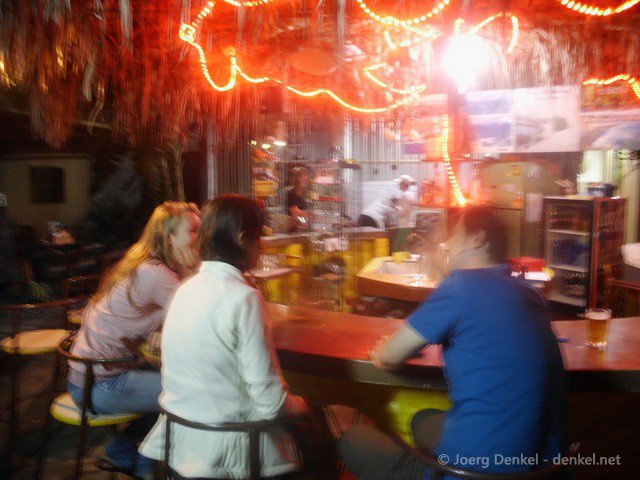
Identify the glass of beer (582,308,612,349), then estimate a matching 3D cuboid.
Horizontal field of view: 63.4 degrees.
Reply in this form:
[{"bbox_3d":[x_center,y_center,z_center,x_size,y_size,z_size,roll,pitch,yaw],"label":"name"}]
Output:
[{"bbox_3d":[1.065,0.339,1.975,0.092,0.140,0.092,0,7,0],"label":"glass of beer"}]

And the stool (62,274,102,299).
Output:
[{"bbox_3d":[-1.595,0.773,3.693,0.430,0.970,0.430,-2,7,-17],"label":"stool"}]

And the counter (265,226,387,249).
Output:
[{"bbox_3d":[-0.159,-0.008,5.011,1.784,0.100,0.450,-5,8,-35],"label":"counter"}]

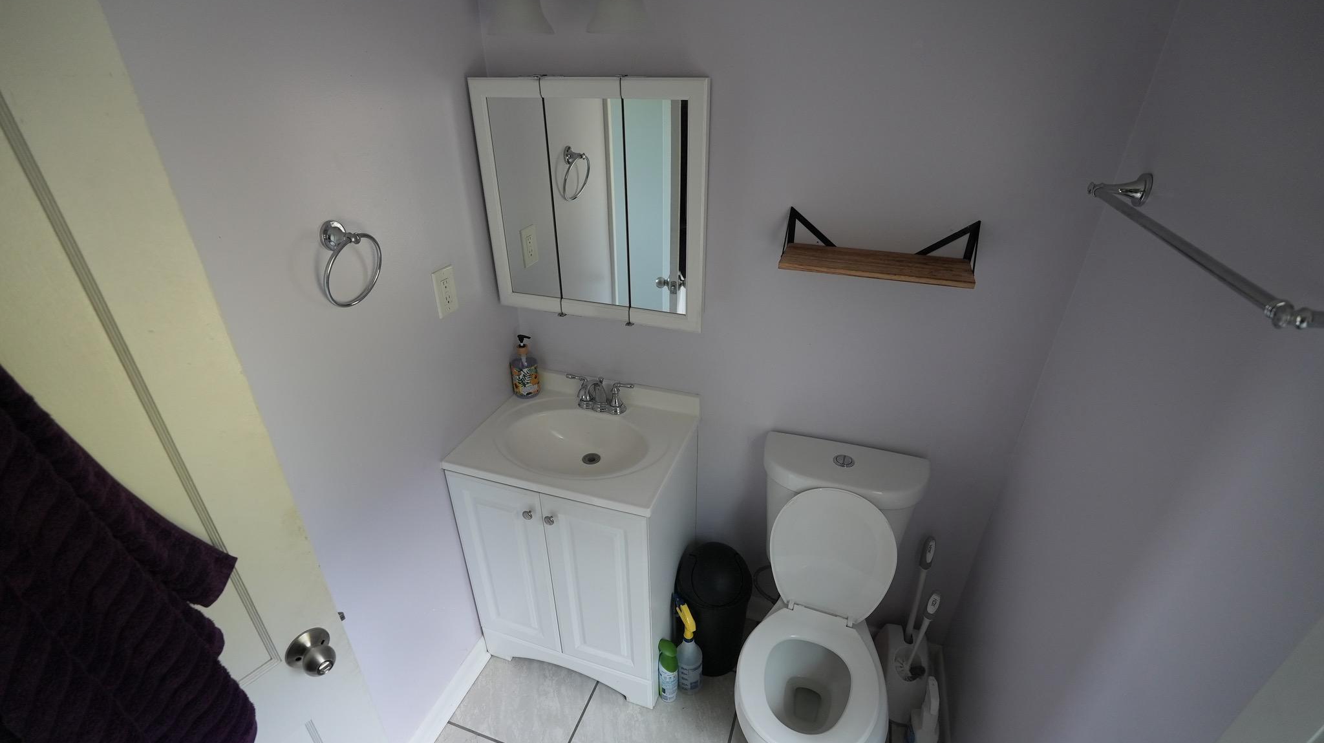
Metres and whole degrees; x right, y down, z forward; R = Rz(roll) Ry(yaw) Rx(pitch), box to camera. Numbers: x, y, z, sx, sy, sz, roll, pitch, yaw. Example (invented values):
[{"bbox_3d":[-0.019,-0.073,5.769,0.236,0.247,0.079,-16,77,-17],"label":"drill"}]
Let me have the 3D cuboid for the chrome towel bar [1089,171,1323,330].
[{"bbox_3d":[0.741,-0.196,0.833,0.093,0.055,0.673,9,30,17],"label":"chrome towel bar"}]

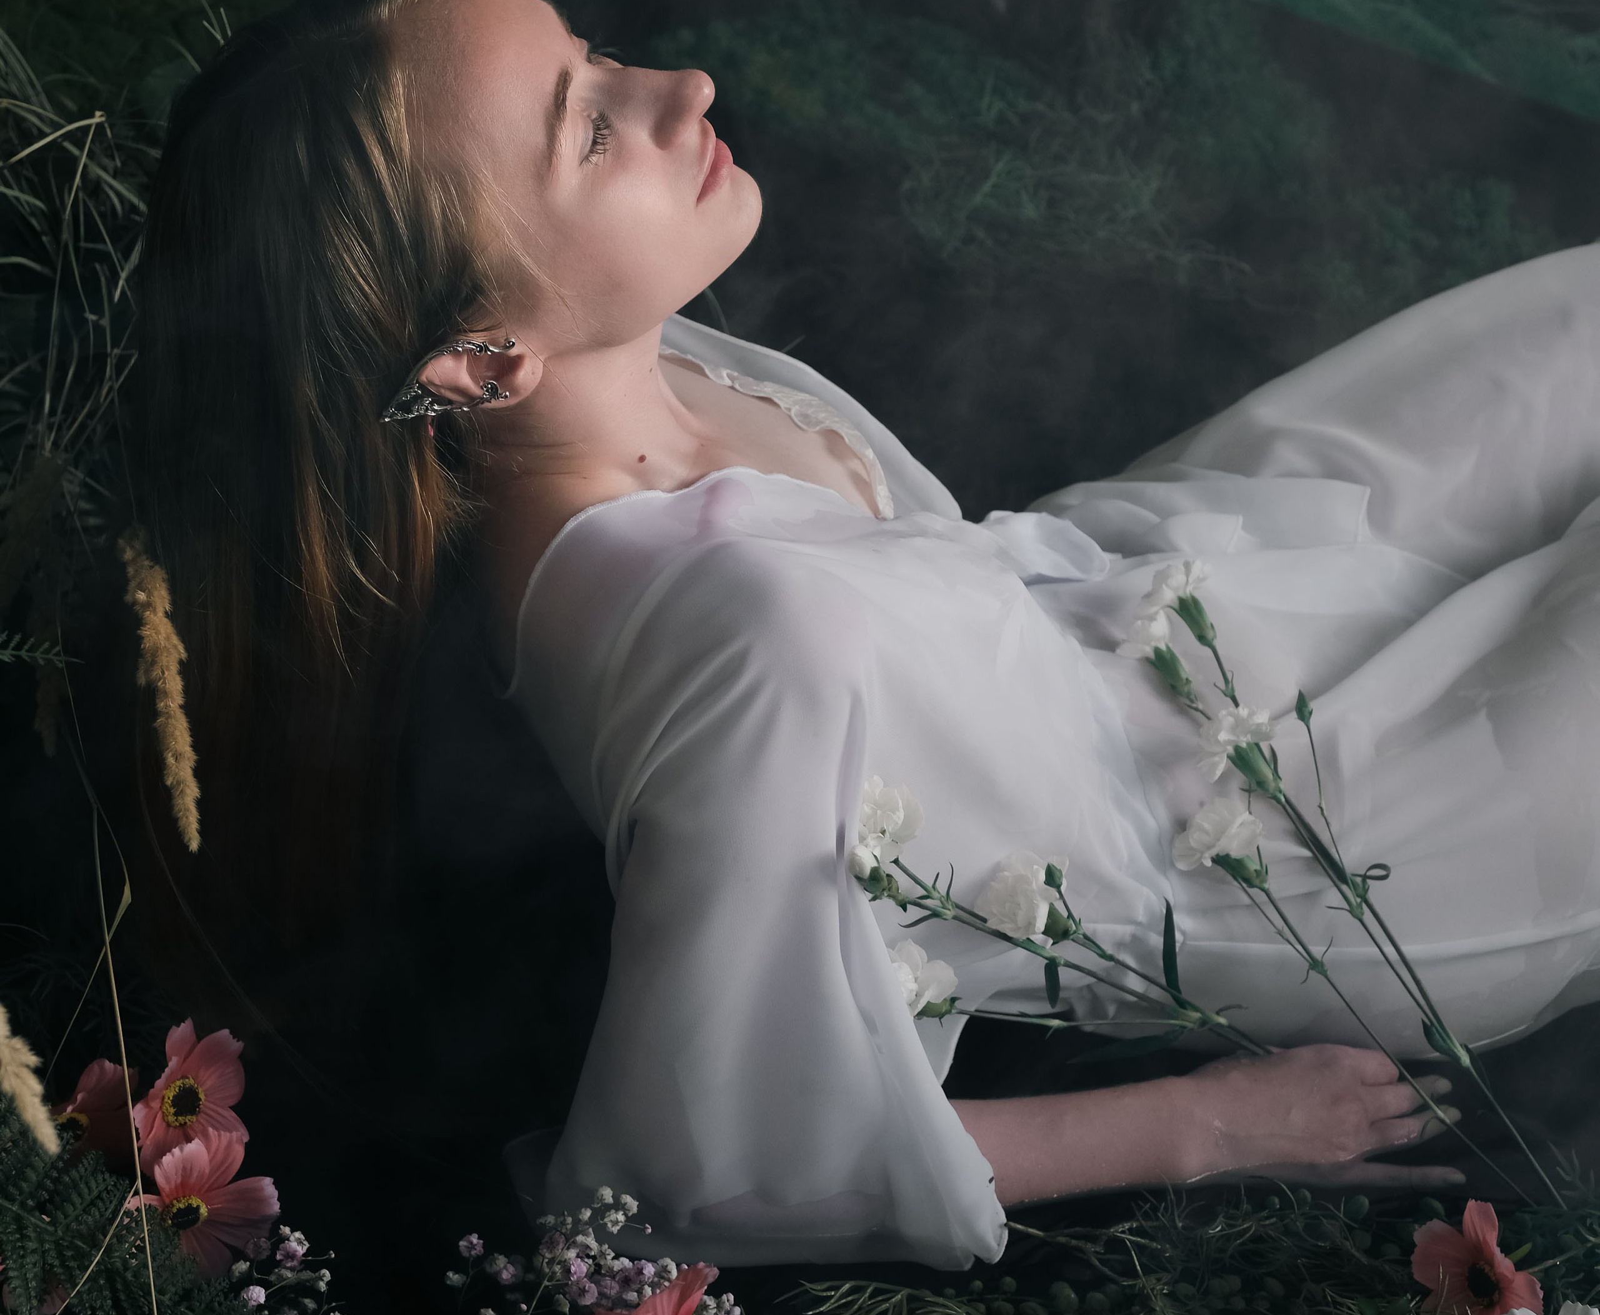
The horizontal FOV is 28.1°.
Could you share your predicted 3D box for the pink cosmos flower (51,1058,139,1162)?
[{"bbox_3d":[-0.344,0.221,1.530,0.066,0.028,0.066,-21,80,-23],"label":"pink cosmos flower"}]

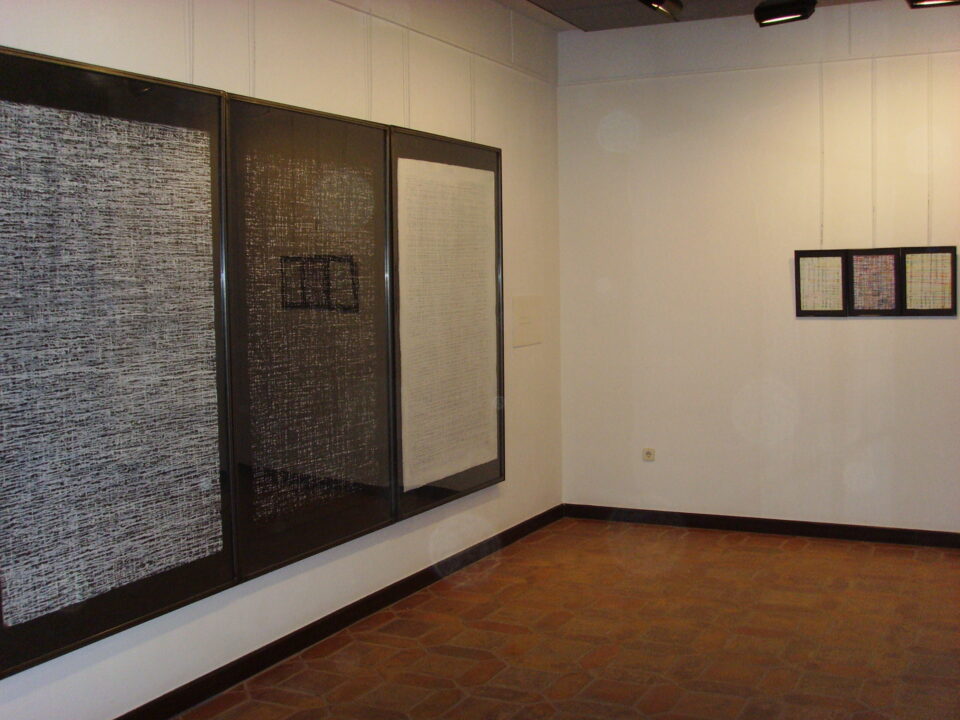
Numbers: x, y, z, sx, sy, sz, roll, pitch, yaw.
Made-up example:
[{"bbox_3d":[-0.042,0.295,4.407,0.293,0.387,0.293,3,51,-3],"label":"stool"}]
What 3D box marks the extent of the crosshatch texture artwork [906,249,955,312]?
[{"bbox_3d":[2.513,-0.438,6.052,0.278,0.365,0.030,1,5,23],"label":"crosshatch texture artwork"}]

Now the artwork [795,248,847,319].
[{"bbox_3d":[1.952,-0.437,6.176,0.287,0.383,0.025,1,5,27],"label":"artwork"}]

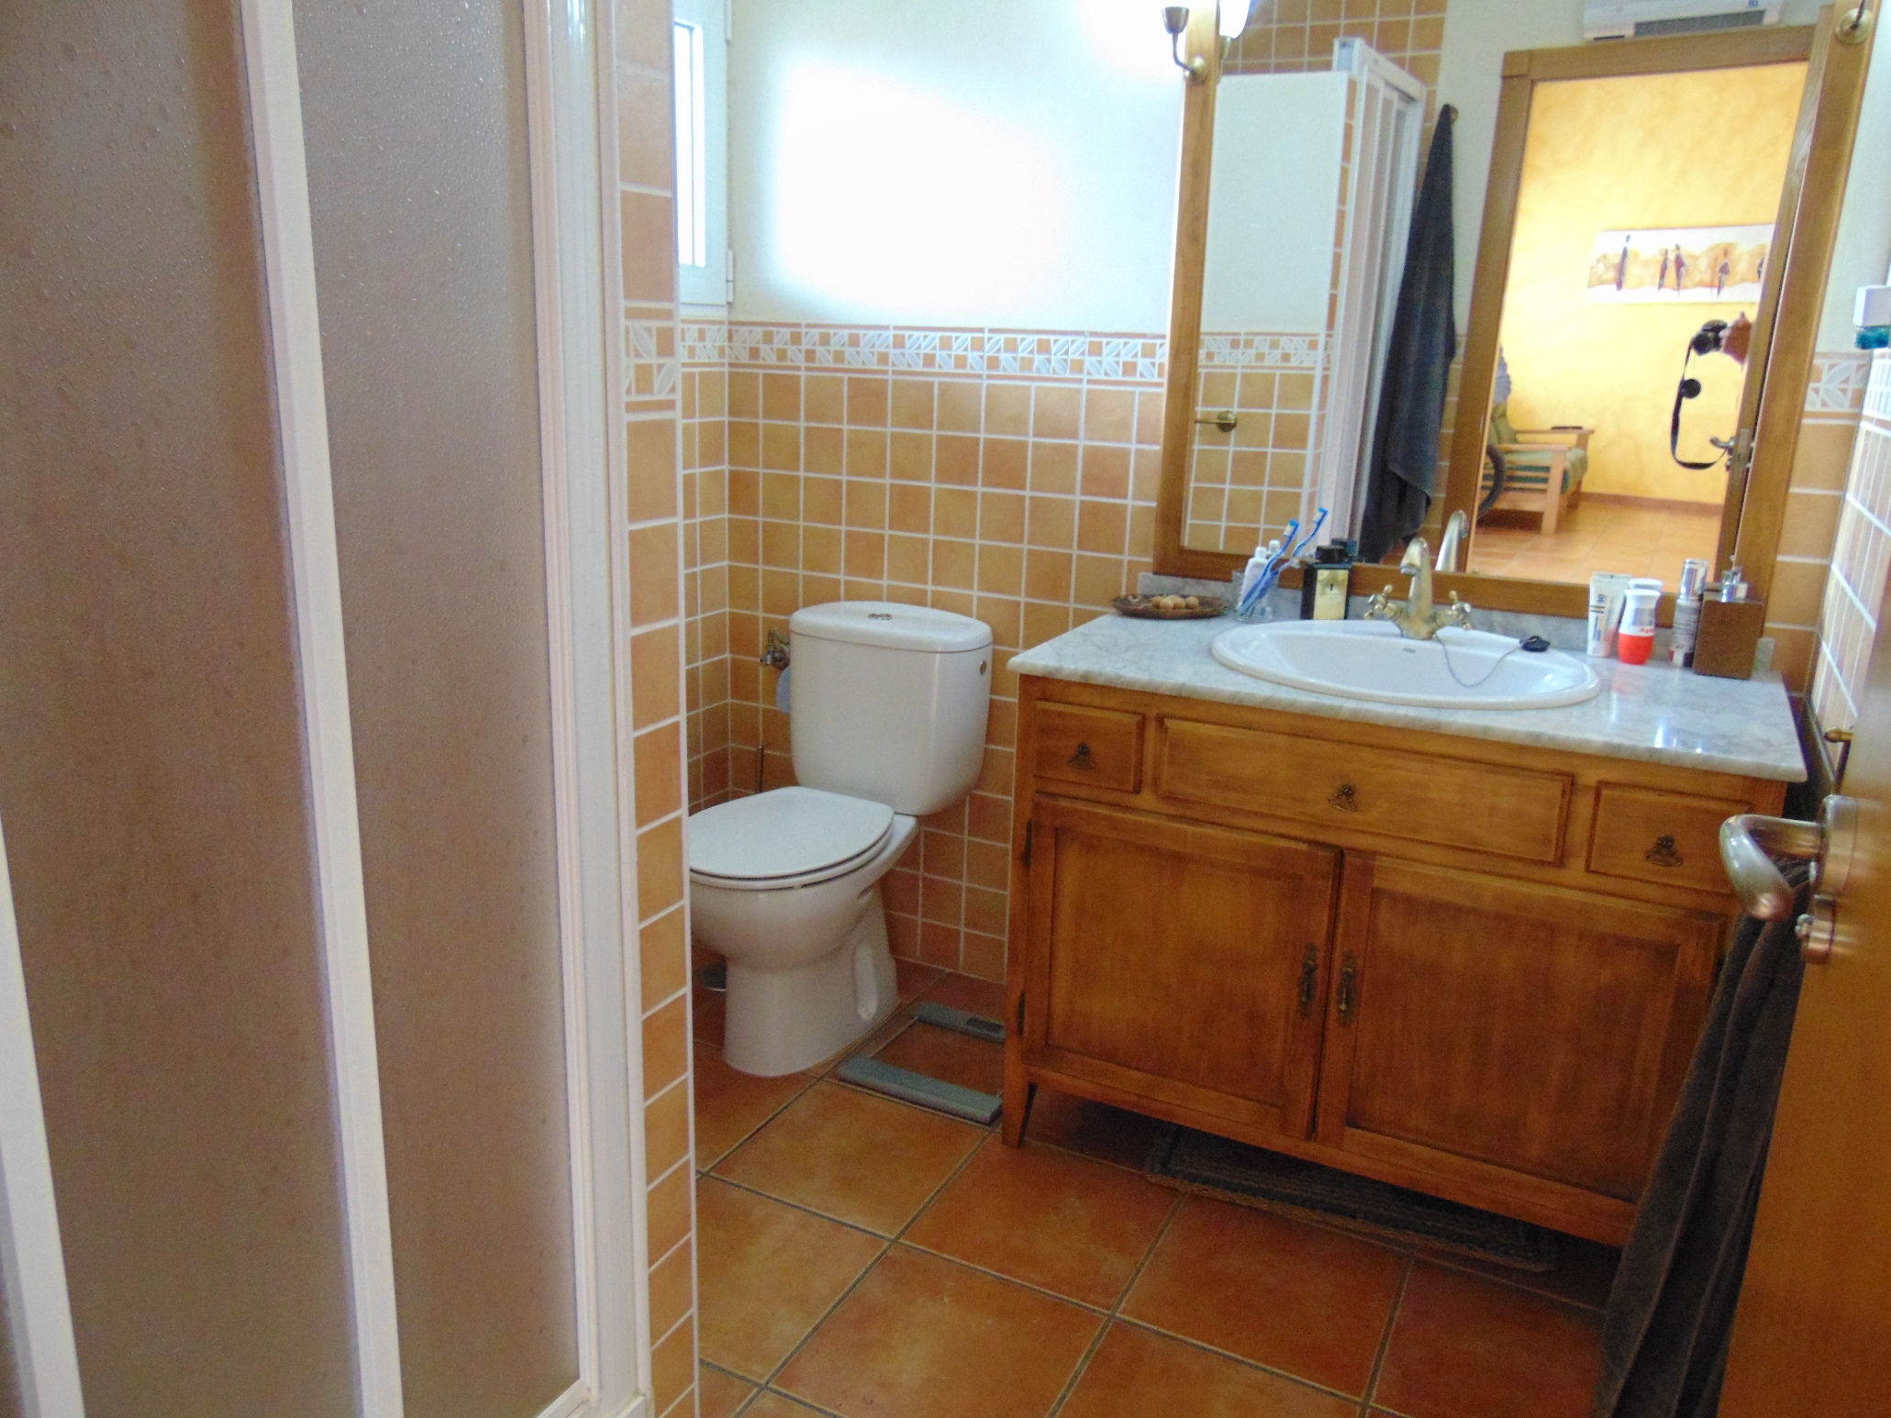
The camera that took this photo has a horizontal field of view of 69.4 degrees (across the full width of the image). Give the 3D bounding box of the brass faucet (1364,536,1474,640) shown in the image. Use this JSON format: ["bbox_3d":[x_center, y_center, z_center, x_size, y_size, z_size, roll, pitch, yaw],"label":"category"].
[{"bbox_3d":[0.716,-0.180,2.082,0.157,0.163,0.175,9,16,26],"label":"brass faucet"}]

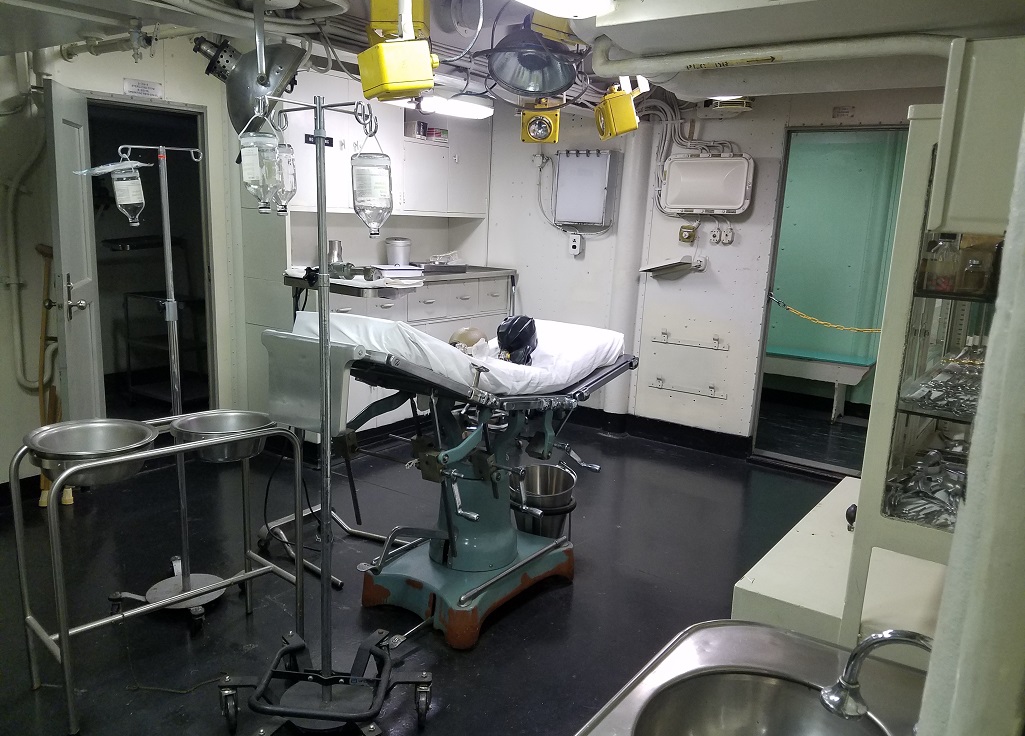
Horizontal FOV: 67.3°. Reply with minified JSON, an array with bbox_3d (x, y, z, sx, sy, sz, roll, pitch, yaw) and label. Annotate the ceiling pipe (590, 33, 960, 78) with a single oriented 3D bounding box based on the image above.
[{"bbox_3d":[0.837,-1.098,2.702,1.290,0.105,0.100,11,14,35],"label":"ceiling pipe"}]

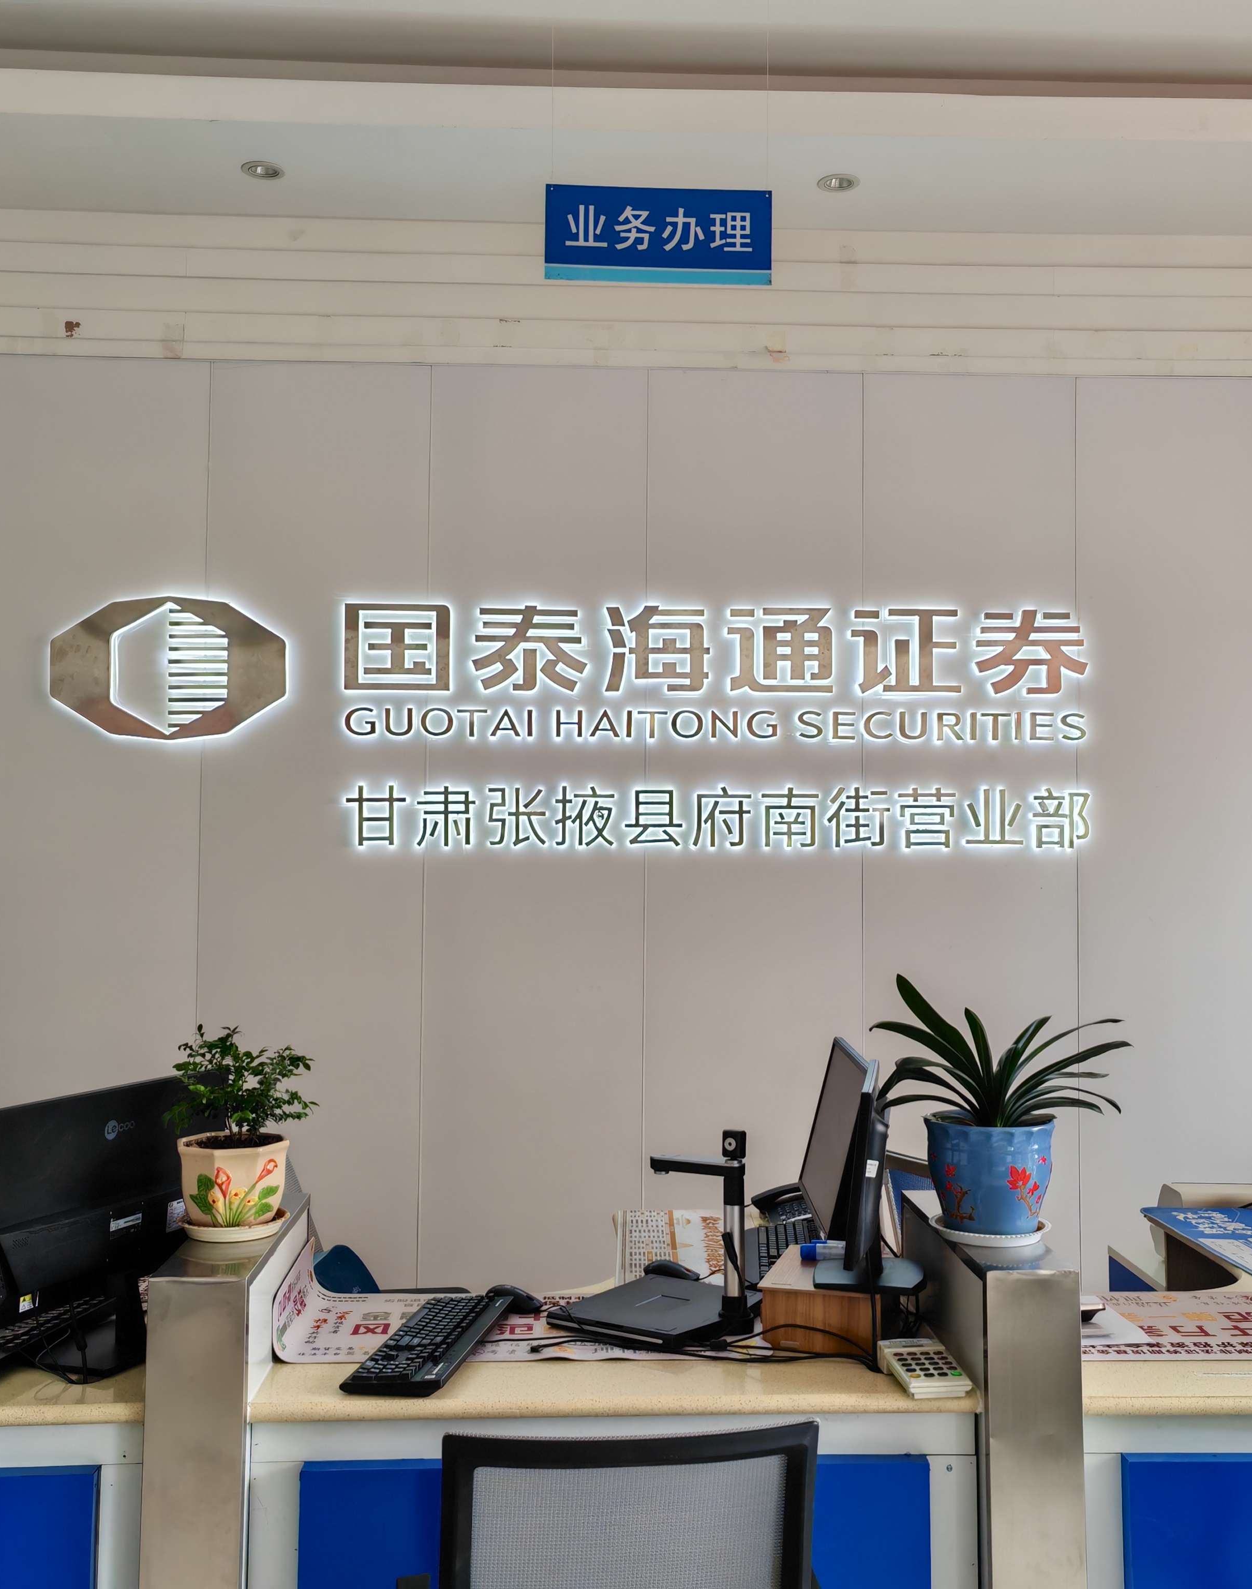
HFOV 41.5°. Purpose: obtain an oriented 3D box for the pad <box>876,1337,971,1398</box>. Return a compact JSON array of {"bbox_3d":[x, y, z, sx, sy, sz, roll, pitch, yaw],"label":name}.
[{"bbox_3d":[0.434,0.832,2.398,0.093,0.042,0.165,1,-3,-6],"label":"pad"}]

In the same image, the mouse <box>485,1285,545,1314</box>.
[{"bbox_3d":[-0.191,0.849,2.796,0.110,0.038,0.062,-1,-3,17],"label":"mouse"}]

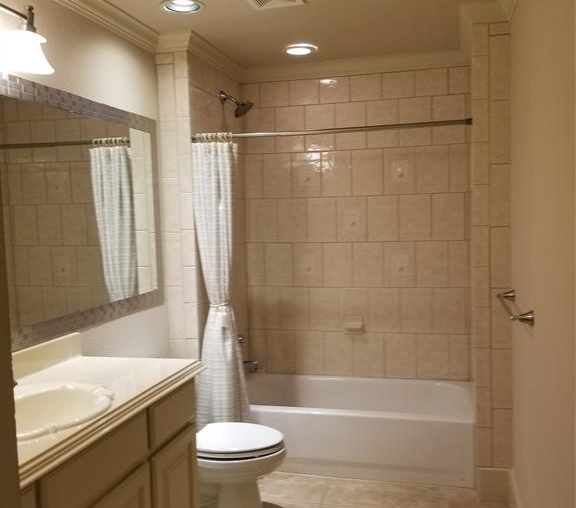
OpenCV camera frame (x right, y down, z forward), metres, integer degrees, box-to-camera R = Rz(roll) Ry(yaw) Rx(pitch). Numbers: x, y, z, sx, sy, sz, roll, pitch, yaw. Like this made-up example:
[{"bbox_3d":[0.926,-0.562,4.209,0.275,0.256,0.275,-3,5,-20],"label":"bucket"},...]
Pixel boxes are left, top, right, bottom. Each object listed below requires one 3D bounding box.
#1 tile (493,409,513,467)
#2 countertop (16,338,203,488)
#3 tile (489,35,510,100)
[{"bbox_3d":[1.068,0.920,2.883,0.096,0.295,0.010,-1,4,15],"label":"tile"},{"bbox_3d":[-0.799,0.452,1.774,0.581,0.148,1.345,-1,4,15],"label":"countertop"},{"bbox_3d":[1.020,-0.889,2.766,0.096,0.304,0.010,-1,4,15],"label":"tile"}]

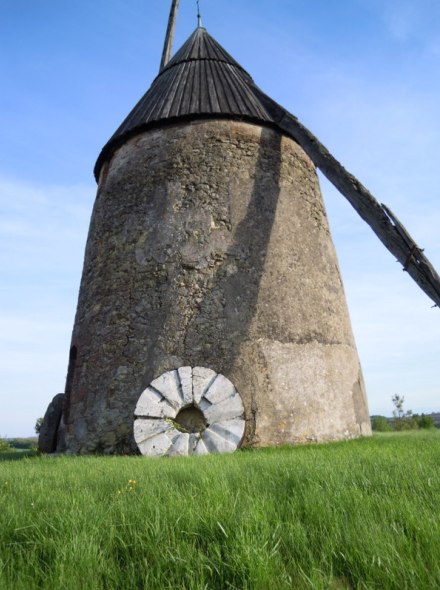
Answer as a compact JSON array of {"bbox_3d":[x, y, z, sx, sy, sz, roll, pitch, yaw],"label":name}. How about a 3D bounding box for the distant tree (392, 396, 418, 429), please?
[{"bbox_3d":[16.357,10.379,42.000,2.200,3.200,2.100,-8,-17,19],"label":"distant tree"}]

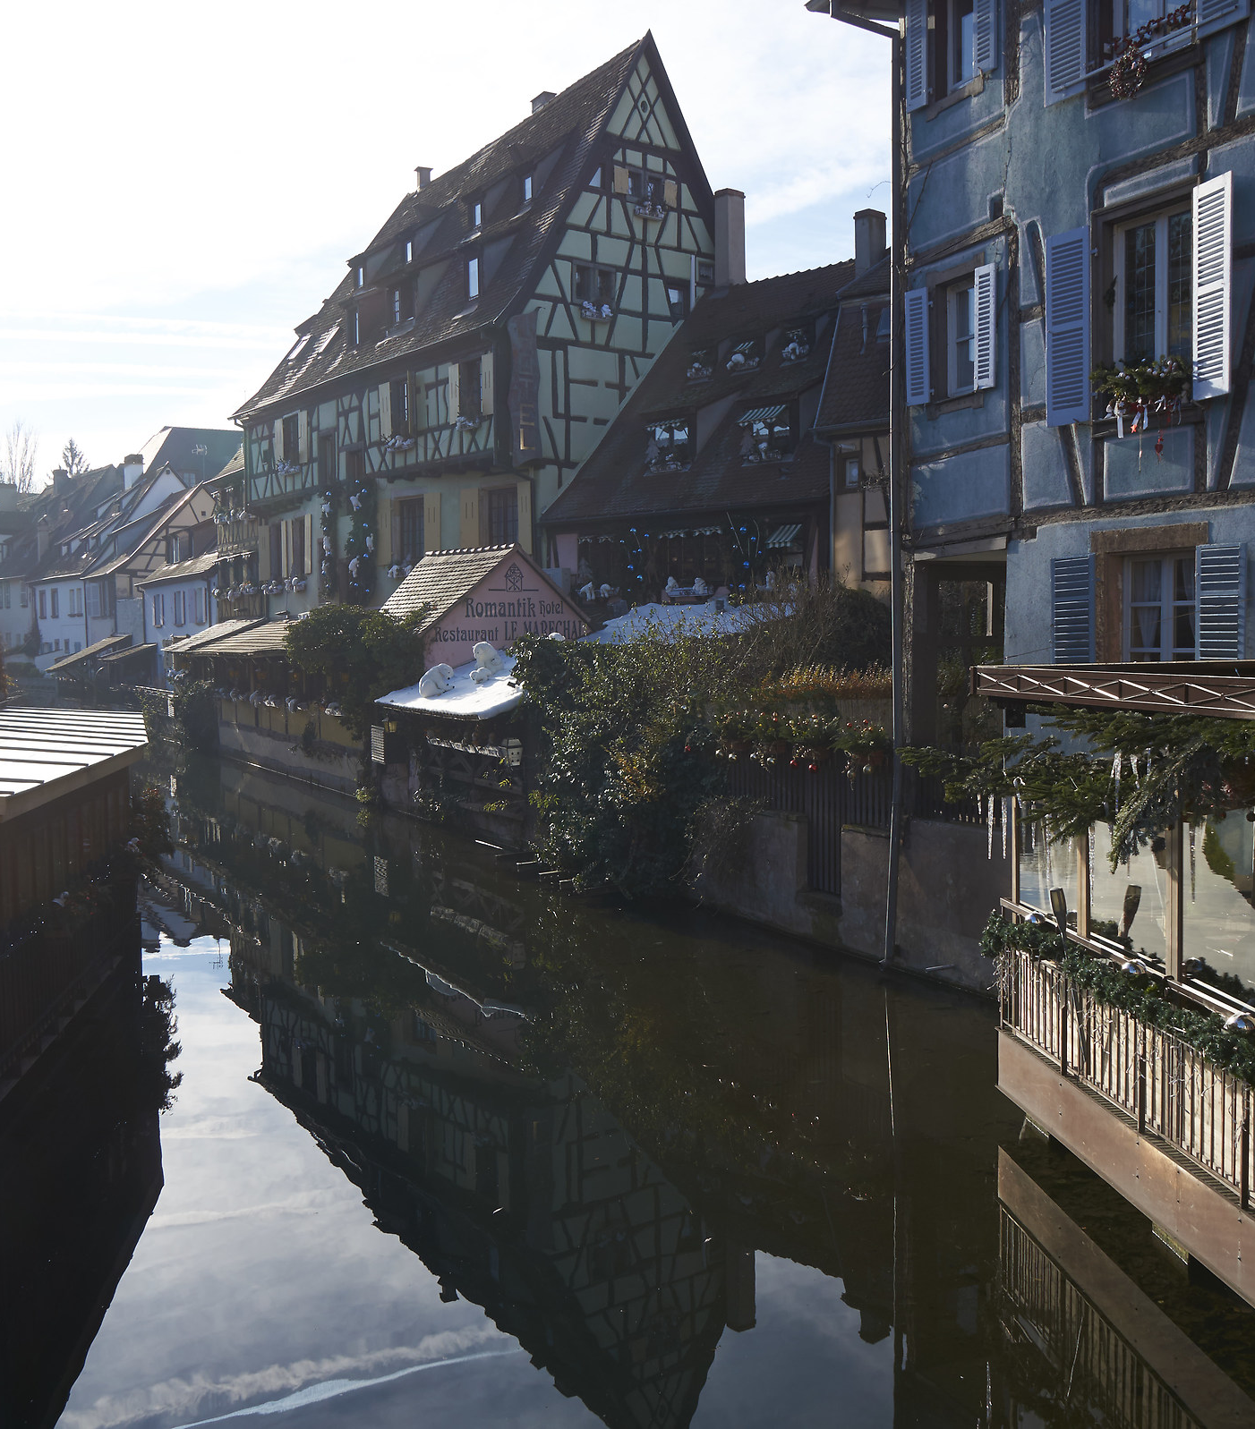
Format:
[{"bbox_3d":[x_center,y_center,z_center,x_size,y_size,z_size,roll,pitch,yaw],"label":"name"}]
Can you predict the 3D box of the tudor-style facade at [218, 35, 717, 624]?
[{"bbox_3d":[-4.495,-9.059,45.013,9.875,18.644,16.788,-4,4,-39],"label":"tudor-style facade"}]

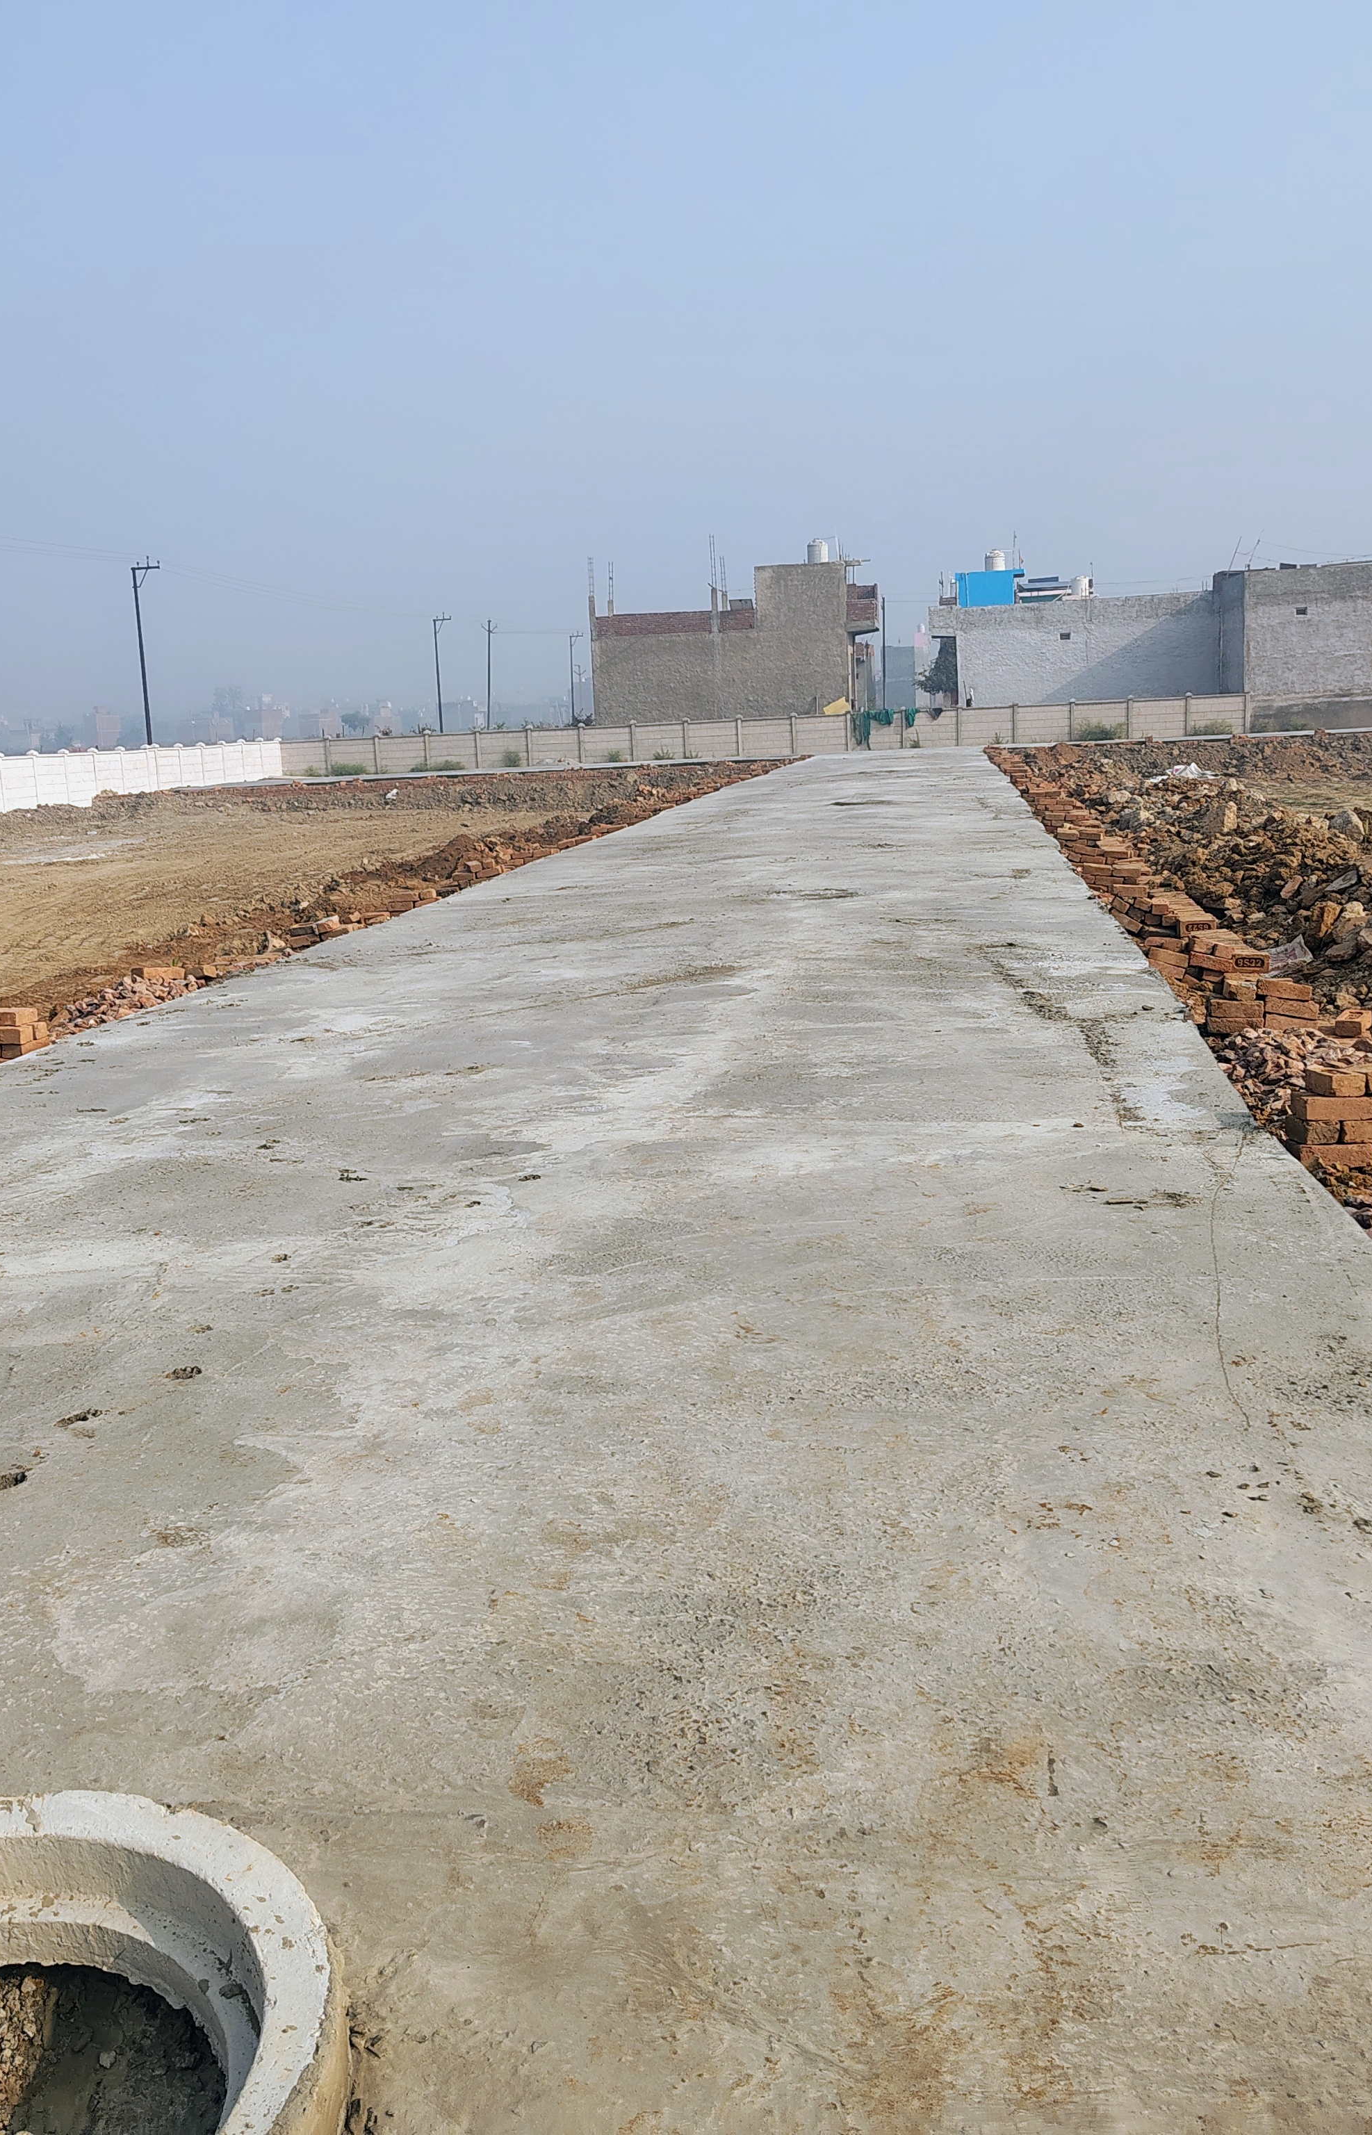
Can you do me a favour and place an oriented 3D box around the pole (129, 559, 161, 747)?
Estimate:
[{"bbox_3d":[-18.606,-13.802,69.185,1.050,7.798,0.280,-1,10,8],"label":"pole"}]

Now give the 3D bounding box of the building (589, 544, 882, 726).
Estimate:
[{"bbox_3d":[2.228,-15.023,71.657,10.012,7.322,7.500,-1,10,8],"label":"building"}]

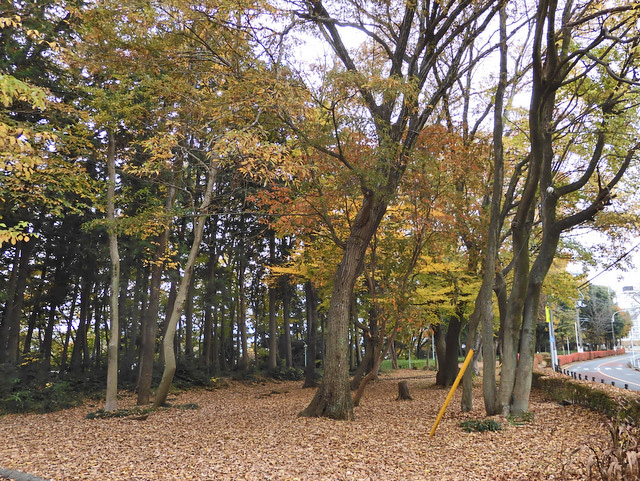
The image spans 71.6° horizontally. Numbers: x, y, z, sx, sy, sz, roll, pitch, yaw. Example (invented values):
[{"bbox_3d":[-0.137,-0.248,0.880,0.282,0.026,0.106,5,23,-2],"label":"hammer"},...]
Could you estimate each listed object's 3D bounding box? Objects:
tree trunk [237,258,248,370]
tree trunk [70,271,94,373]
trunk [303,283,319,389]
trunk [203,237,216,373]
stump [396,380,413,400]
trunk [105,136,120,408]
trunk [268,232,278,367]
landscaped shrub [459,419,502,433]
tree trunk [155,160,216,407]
[{"bbox_3d":[-3.880,3.678,22.221,0.420,5.629,0.380,0,-12,0],"label":"tree trunk"},{"bbox_3d":[-9.428,3.222,17.717,0.500,4.082,0.450,0,-12,0],"label":"tree trunk"},{"bbox_3d":[-0.331,3.231,15.485,0.520,3.684,0.480,0,-12,0],"label":"trunk"},{"bbox_3d":[-4.887,2.899,19.831,0.420,5.927,0.400,0,-12,0],"label":"trunk"},{"bbox_3d":[2.327,4.153,12.300,0.430,0.502,0.420,0,-12,0],"label":"stump"},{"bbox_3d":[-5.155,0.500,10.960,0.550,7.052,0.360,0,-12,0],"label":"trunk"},{"bbox_3d":[-2.290,2.941,21.866,0.400,6.844,0.380,0,-12,0],"label":"trunk"},{"bbox_3d":[2.936,3.355,8.157,0.850,0.230,0.650,0,-12,0],"label":"landscaped shrub"},{"bbox_3d":[-3.507,0.954,11.799,1.150,6.547,0.500,0,-12,0],"label":"tree trunk"}]

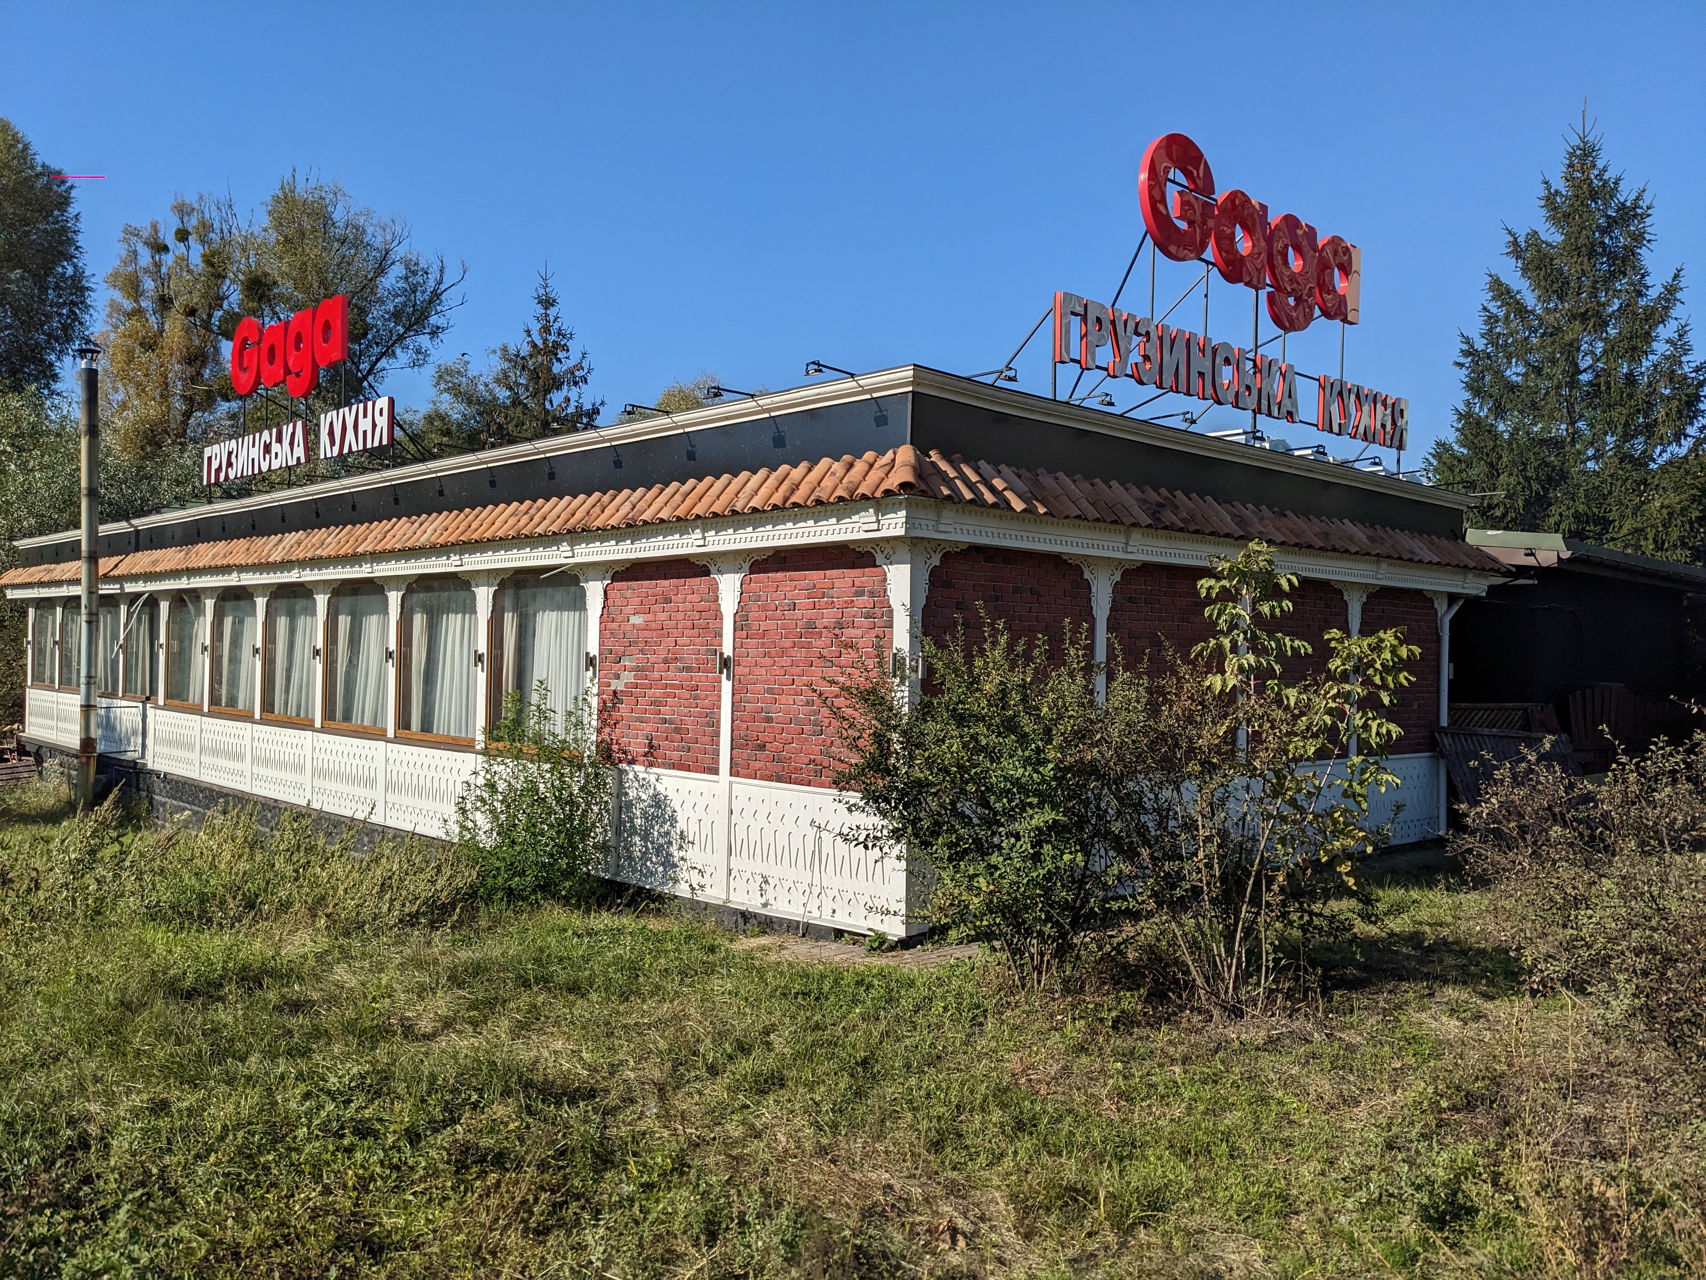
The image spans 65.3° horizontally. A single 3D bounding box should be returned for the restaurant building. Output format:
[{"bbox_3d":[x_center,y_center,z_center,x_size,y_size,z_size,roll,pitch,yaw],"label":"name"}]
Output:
[{"bbox_3d":[-4.715,0.282,20.910,9.945,4.182,24.837,1,-1,-44],"label":"restaurant building"}]

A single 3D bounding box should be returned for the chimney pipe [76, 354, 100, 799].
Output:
[{"bbox_3d":[-12.016,-0.963,20.910,0.350,7.393,0.350,1,0,0],"label":"chimney pipe"}]

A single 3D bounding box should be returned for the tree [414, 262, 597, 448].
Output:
[{"bbox_3d":[-9.586,-4.107,37.949,5.200,13.139,5.200,1,0,0],"label":"tree"}]

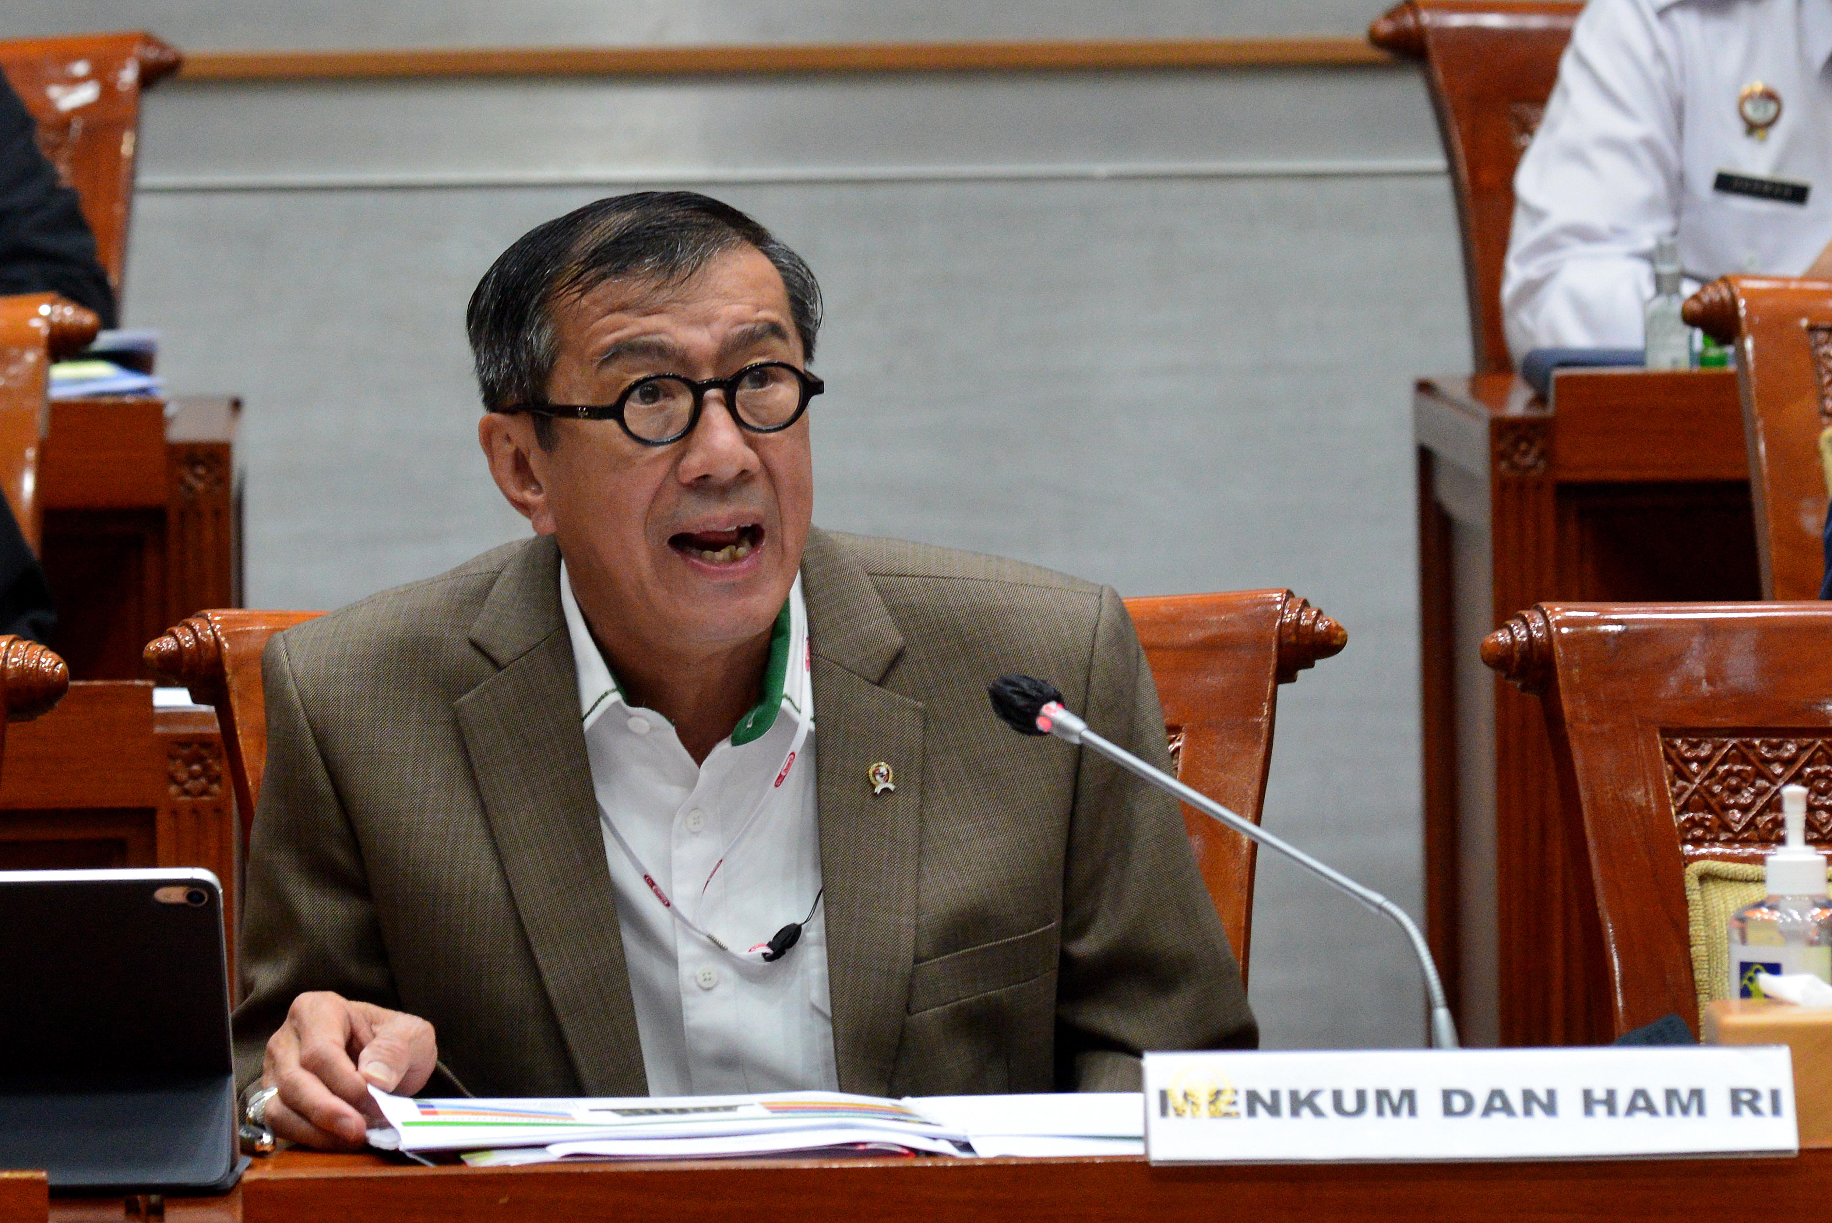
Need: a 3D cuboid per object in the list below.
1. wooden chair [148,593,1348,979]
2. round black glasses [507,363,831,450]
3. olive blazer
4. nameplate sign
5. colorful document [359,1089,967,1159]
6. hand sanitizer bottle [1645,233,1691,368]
[{"bbox_3d":[-0.061,0.526,5.570,0.680,1.040,0.620,-1,4,-7],"label":"wooden chair"},{"bbox_3d":[-0.141,-0.114,5.480,0.138,0.046,0.143,-7,6,-31],"label":"round black glasses"},{"bbox_3d":[-0.095,0.244,5.521,0.550,0.590,0.440,-1,4,-5],"label":"olive blazer"},{"bbox_3d":[0.282,0.250,5.170,0.330,0.056,0.053,-1,4,-3],"label":"nameplate sign"},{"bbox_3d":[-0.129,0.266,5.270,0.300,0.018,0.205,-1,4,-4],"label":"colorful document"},{"bbox_3d":[0.594,-0.244,8.050,0.037,0.108,0.037,-1,4,-3],"label":"hand sanitizer bottle"}]

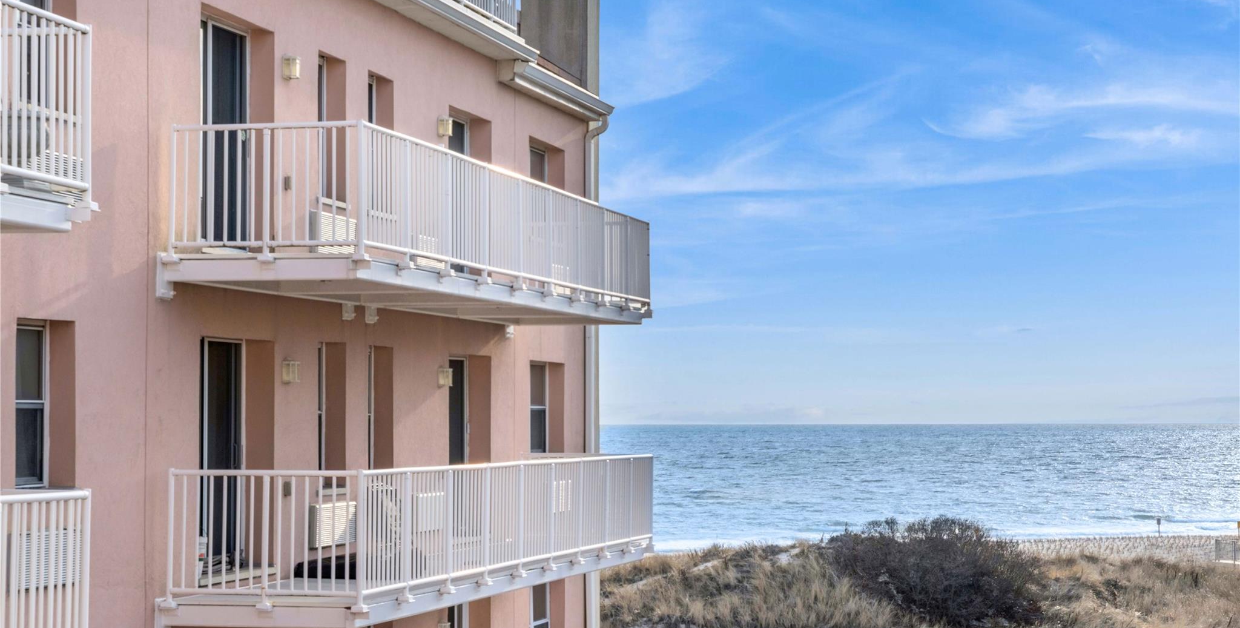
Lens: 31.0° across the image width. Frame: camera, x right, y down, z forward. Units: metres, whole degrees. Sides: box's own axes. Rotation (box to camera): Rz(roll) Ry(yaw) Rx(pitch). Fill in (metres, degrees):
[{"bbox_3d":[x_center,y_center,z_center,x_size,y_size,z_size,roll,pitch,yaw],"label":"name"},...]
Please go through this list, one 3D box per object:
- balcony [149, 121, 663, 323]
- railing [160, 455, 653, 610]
[{"bbox_3d":[-1.625,-0.749,22.310,1.720,1.100,9.370,-1,-3,15],"label":"balcony"},{"bbox_3d":[-1.620,2.000,22.210,1.730,1.100,9.440,-1,-3,15],"label":"railing"}]

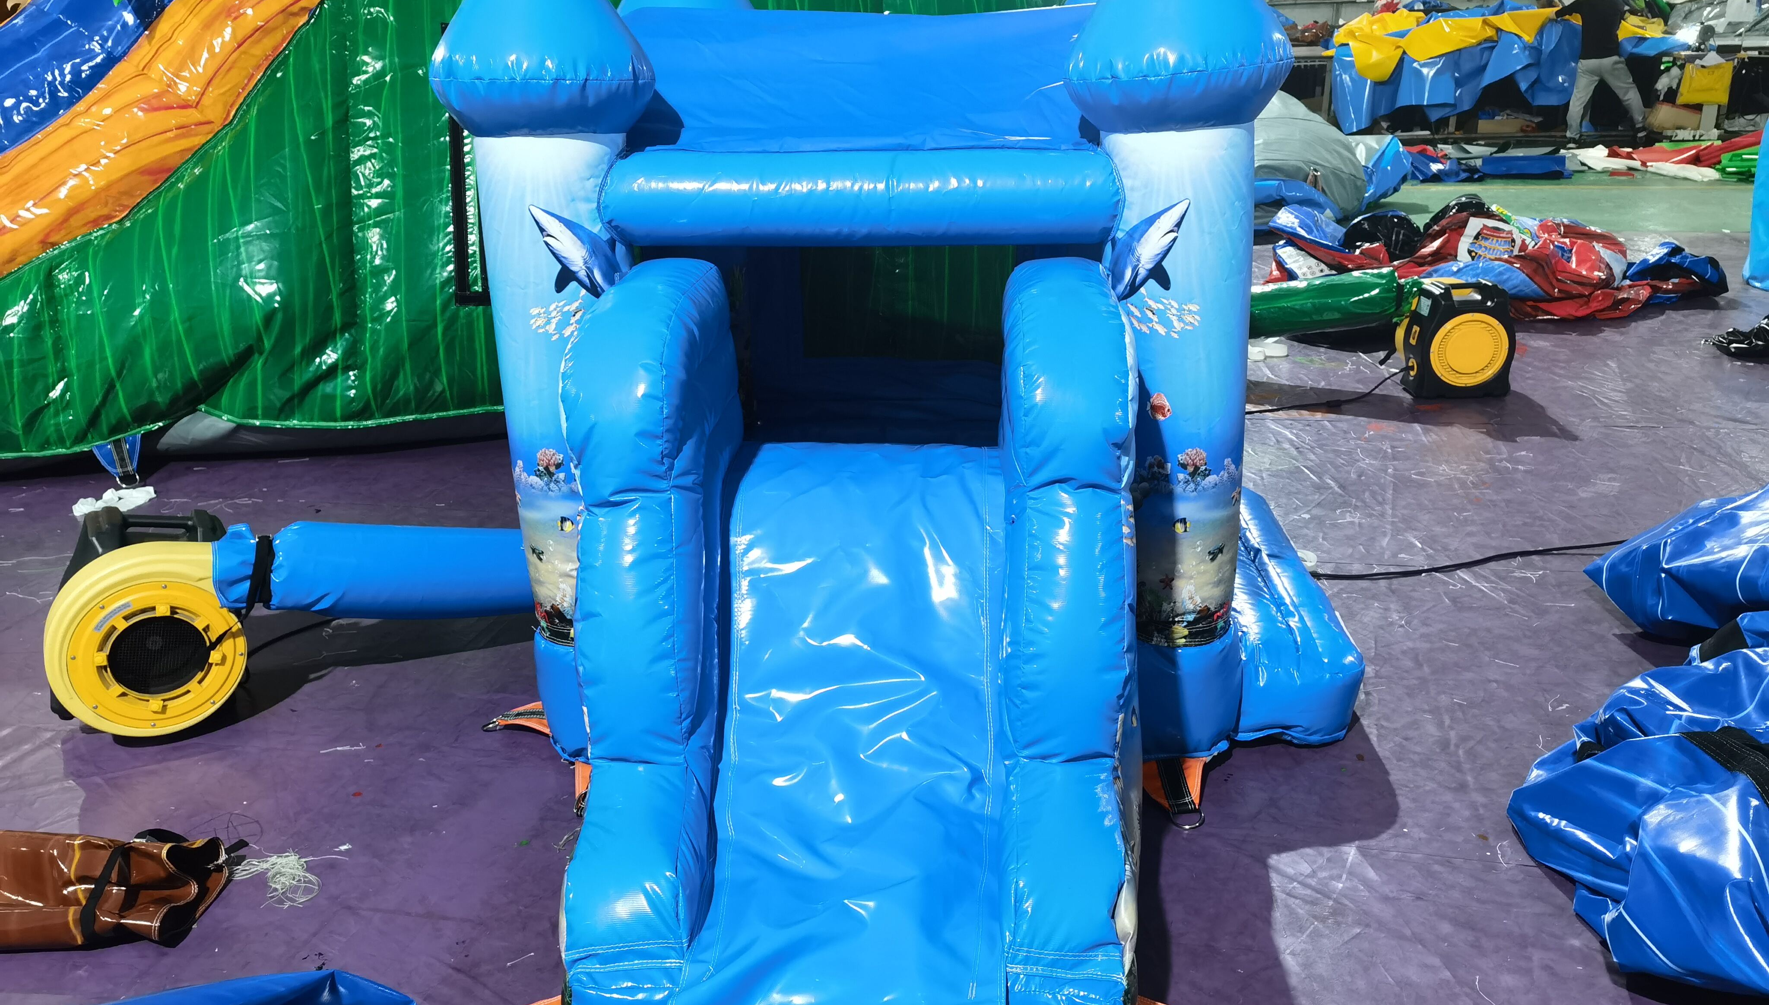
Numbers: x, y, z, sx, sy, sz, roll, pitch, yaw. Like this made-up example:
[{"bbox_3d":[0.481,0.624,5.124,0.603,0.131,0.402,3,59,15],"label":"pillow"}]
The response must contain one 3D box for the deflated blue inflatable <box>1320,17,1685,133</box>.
[{"bbox_3d":[6.181,-4.274,13.699,3.450,1.133,1.339,1,19,5],"label":"deflated blue inflatable"}]

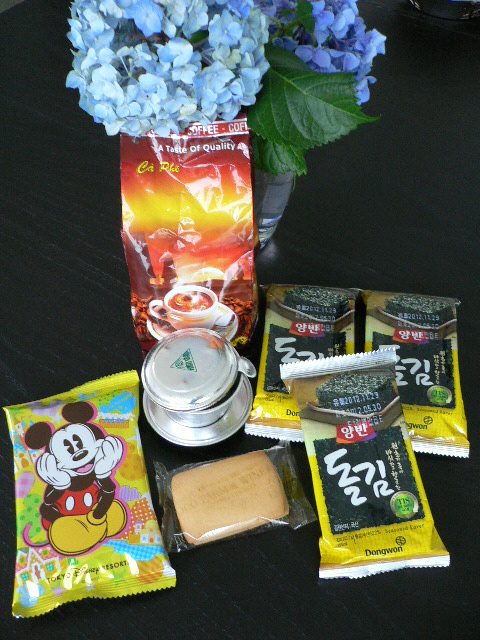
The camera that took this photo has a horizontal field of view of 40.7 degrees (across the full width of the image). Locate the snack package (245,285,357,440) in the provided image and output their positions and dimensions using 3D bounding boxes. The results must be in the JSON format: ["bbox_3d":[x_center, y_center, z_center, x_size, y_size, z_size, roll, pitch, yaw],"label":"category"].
[{"bbox_3d":[0.059,0.034,0.574,0.092,0.019,0.158,4,52,4],"label":"snack package"}]

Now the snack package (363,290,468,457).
[{"bbox_3d":[0.149,0.040,0.569,0.092,0.019,0.158,6,52,6],"label":"snack package"}]

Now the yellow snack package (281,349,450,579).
[{"bbox_3d":[0.091,0.108,0.496,0.092,0.019,0.158,-8,68,-6],"label":"yellow snack package"}]

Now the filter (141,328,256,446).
[{"bbox_3d":[-0.034,0.052,0.535,0.094,0.060,0.092,-6,52,-4],"label":"filter"}]

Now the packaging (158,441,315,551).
[{"bbox_3d":[-0.008,0.133,0.501,0.110,0.014,0.070,-15,53,-11],"label":"packaging"}]

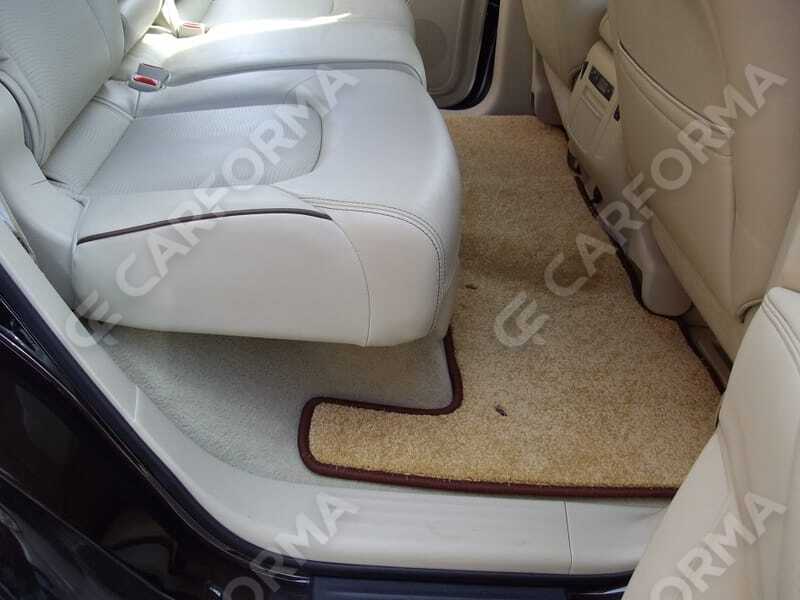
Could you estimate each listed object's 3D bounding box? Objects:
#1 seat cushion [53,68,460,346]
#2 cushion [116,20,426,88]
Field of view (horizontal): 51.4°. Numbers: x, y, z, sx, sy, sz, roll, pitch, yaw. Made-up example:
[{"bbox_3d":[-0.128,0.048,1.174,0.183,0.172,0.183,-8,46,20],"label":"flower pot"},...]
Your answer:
[{"bbox_3d":[-0.208,-0.182,1.363,0.550,0.225,0.545,0,36,-2],"label":"seat cushion"},{"bbox_3d":[-0.235,-0.437,1.687,0.530,0.200,0.320,0,36,-2],"label":"cushion"}]

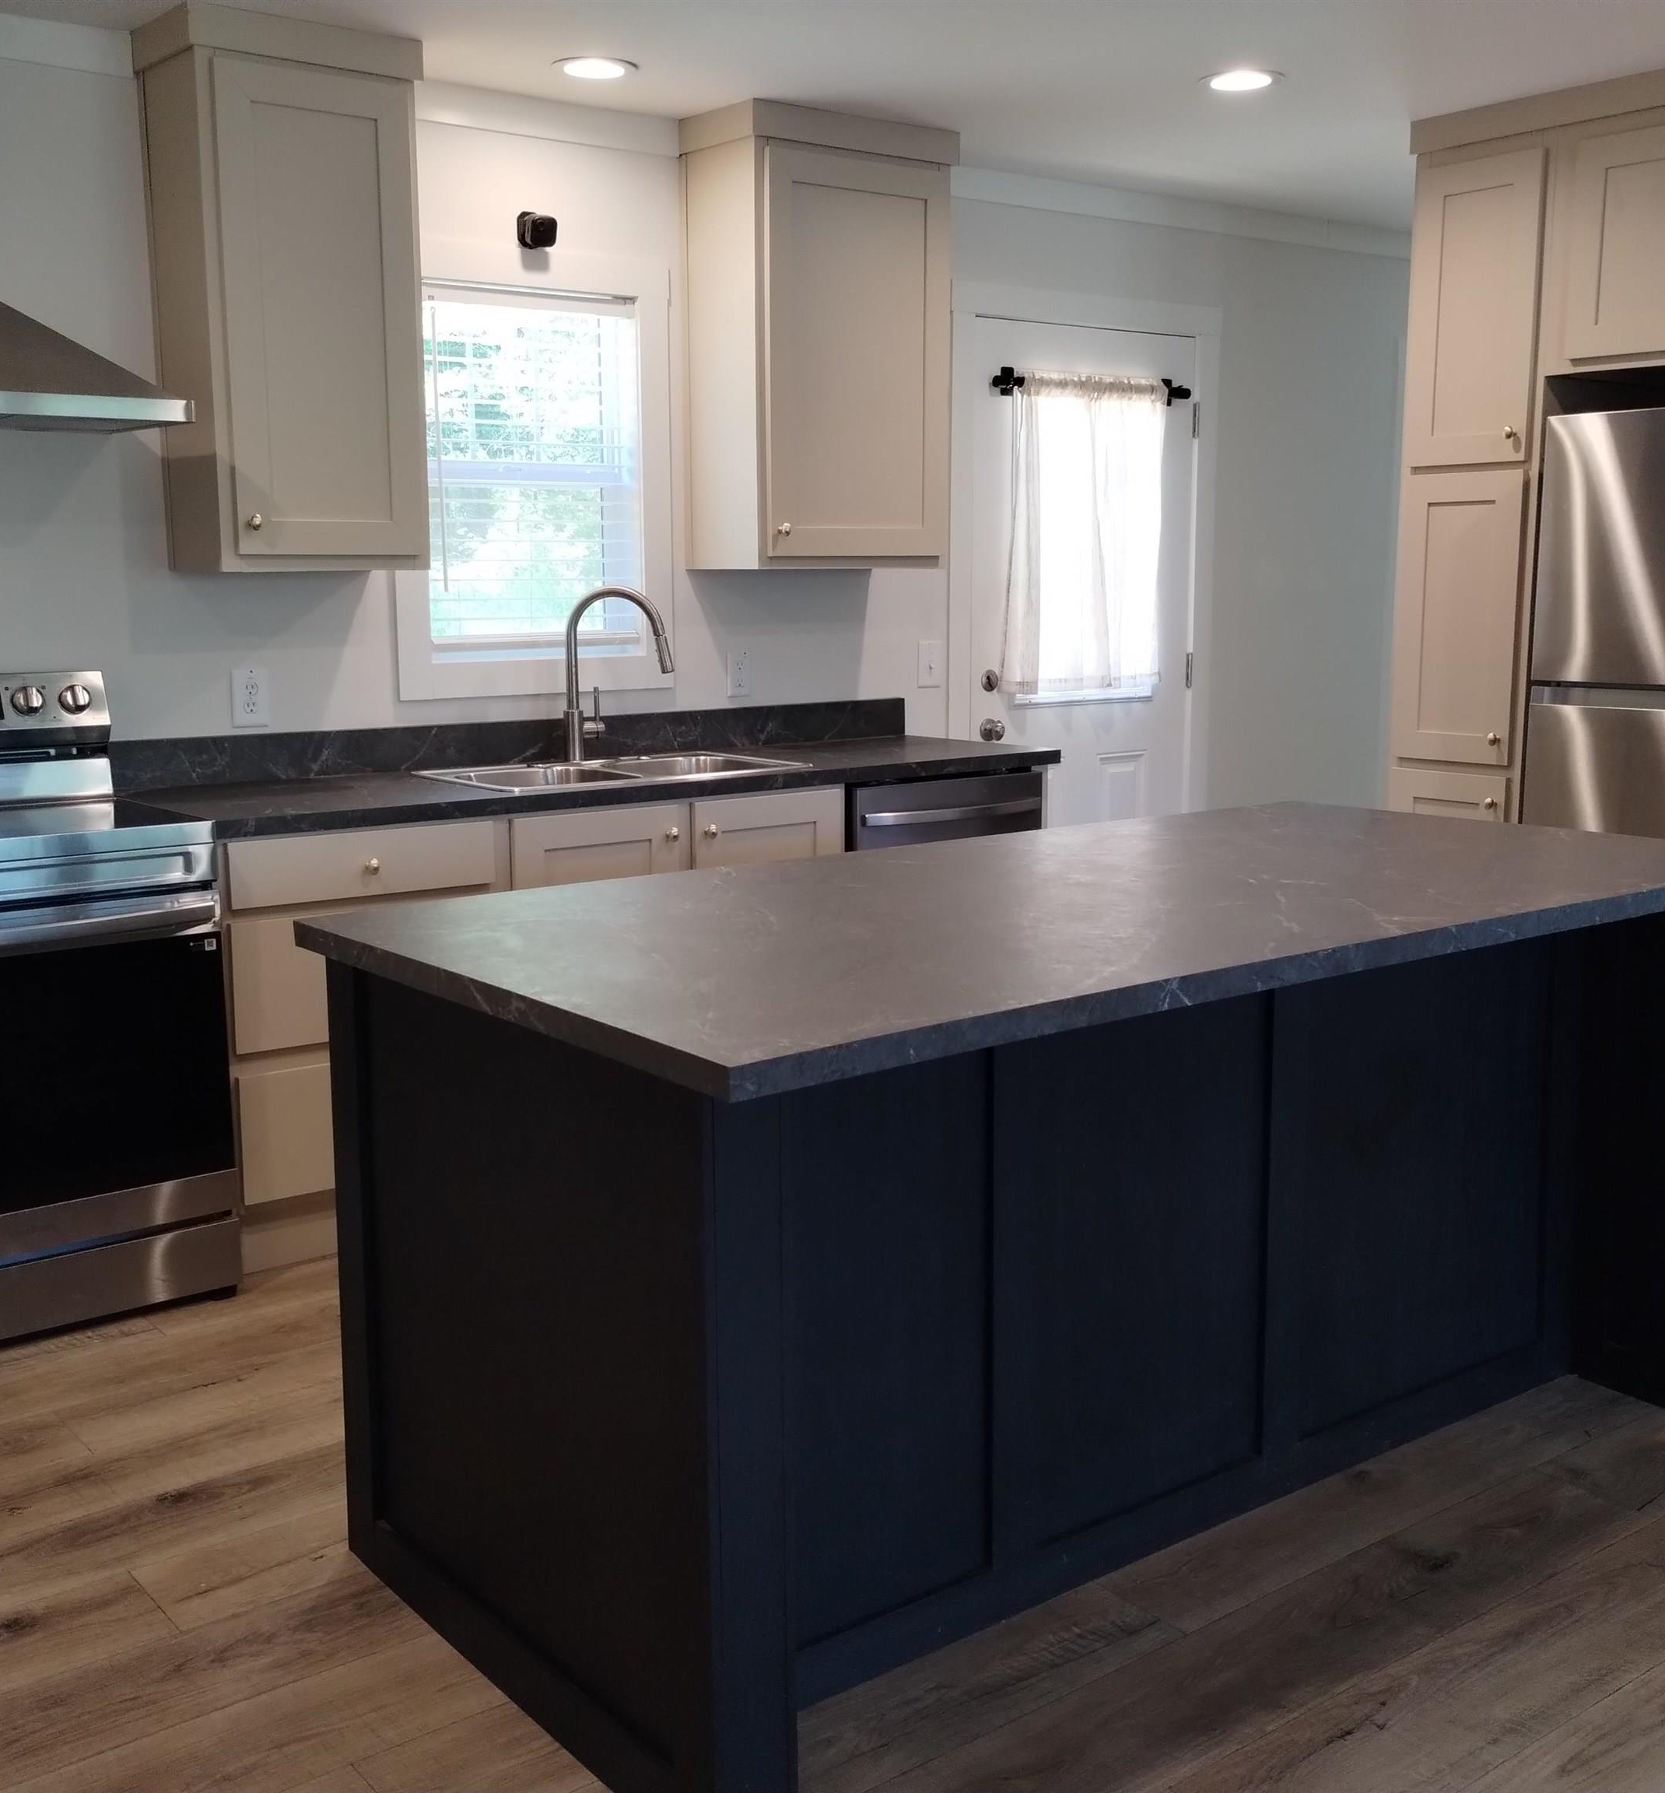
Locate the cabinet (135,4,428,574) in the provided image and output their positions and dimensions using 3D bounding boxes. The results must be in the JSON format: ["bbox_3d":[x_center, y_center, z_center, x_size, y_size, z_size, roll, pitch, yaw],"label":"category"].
[{"bbox_3d":[-1.145,-1.247,4.096,0.495,1.094,0.331,-8,12,-37],"label":"cabinet"}]

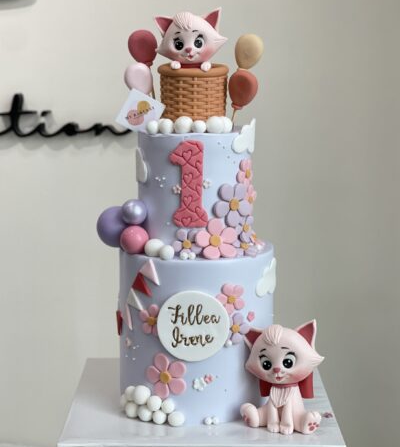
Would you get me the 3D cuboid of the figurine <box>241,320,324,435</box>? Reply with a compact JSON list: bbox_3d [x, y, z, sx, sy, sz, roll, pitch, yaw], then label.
[{"bbox_3d":[0.094,0.166,1.106,0.092,0.121,0.072,4,10,21],"label":"figurine"}]

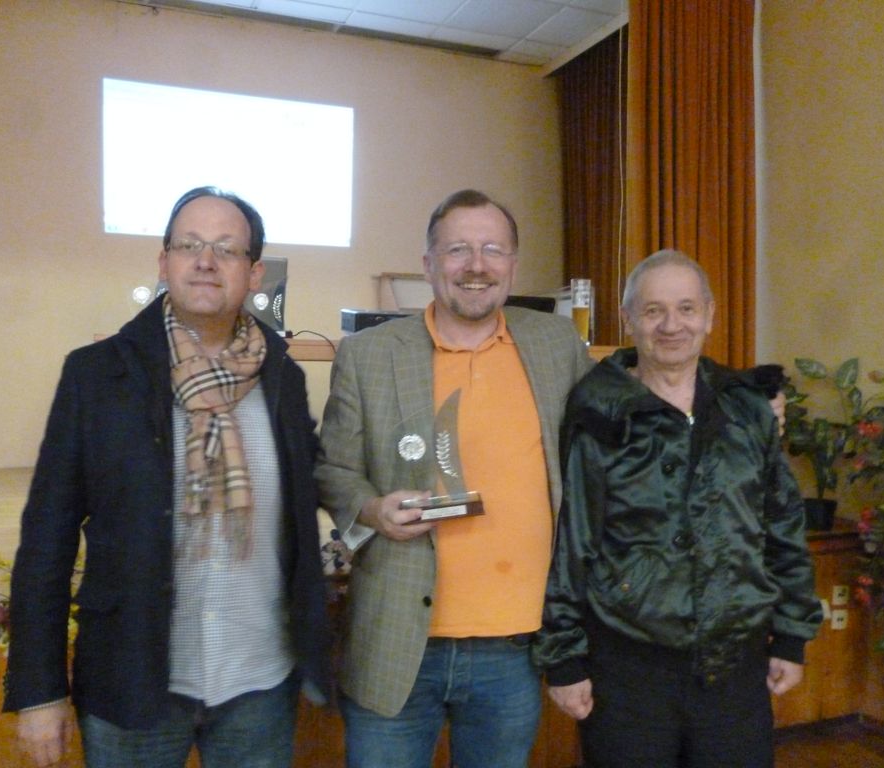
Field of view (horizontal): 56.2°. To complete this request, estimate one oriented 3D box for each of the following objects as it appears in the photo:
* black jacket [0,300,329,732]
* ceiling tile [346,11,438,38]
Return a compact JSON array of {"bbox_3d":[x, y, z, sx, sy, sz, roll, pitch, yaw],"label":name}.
[{"bbox_3d":[-0.500,0.214,1.520,0.560,0.740,0.300,0,1,-20],"label":"black jacket"},{"bbox_3d":[-0.344,-2.499,5.750,0.620,0.020,0.220,-1,1,-23],"label":"ceiling tile"}]

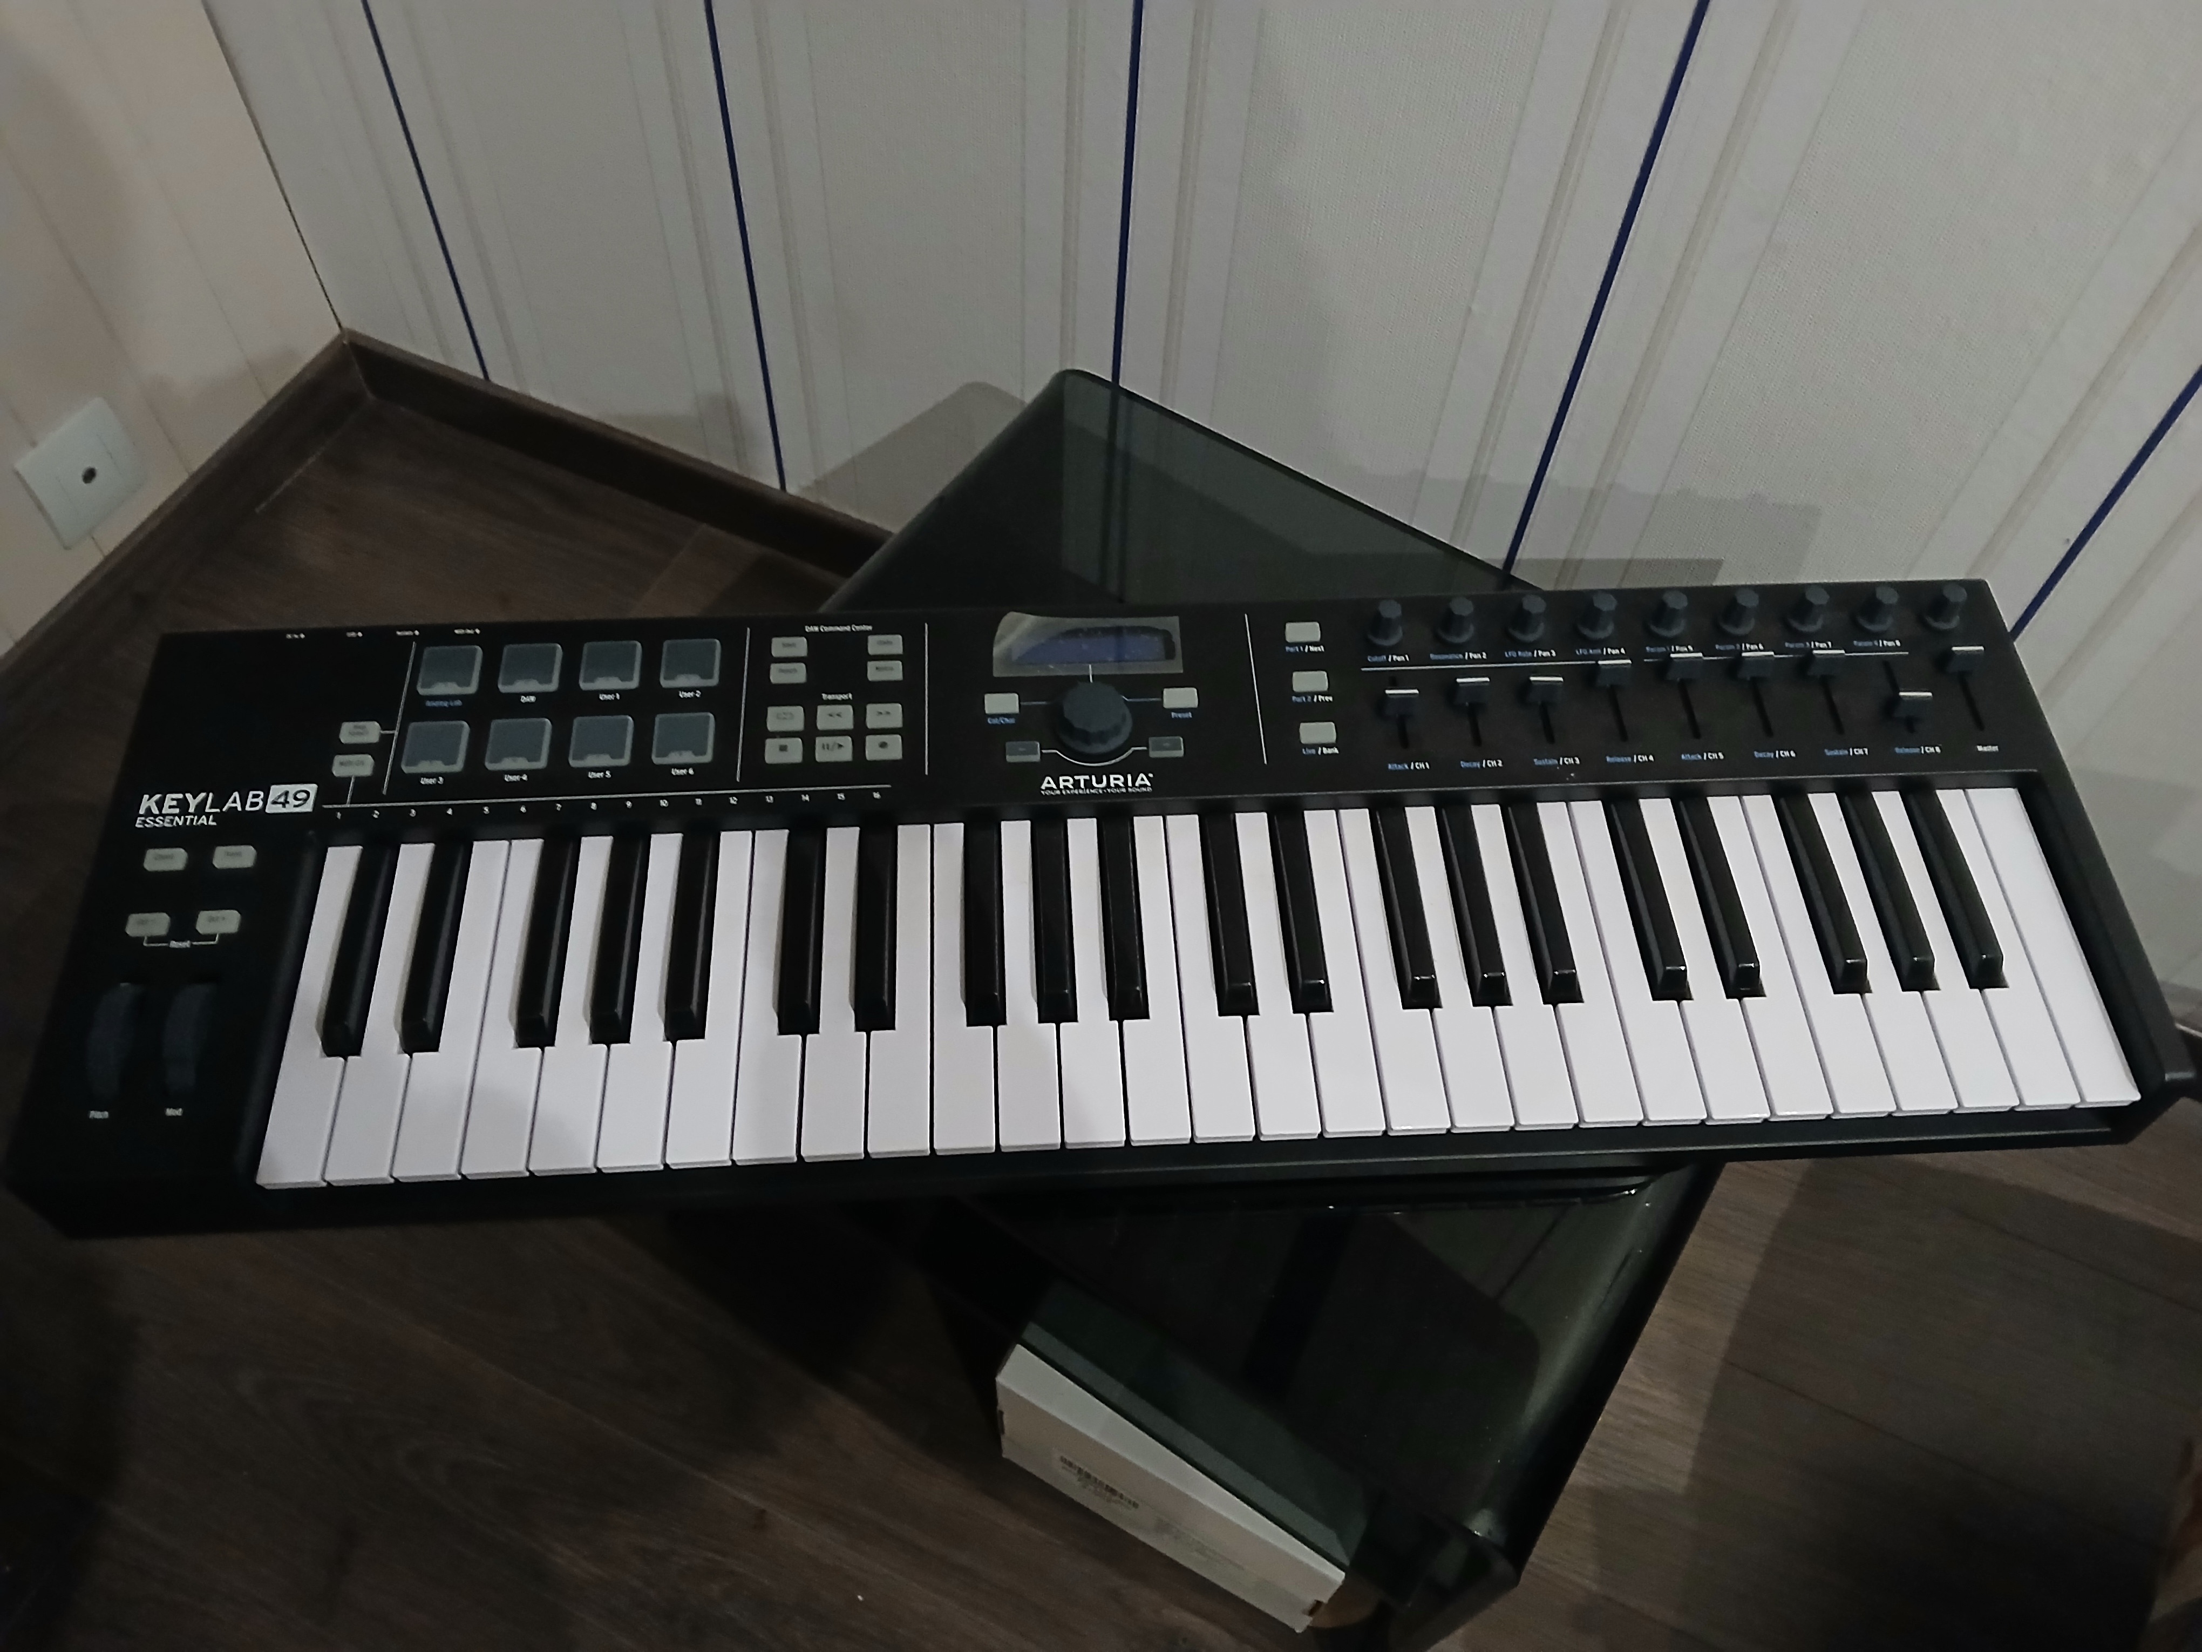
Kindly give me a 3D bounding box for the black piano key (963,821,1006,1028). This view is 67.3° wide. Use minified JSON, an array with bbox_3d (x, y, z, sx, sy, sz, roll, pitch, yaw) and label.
[{"bbox_3d":[-0.044,0.035,0.633,0.014,0.011,0.089,-2,58,-3],"label":"black piano key"}]

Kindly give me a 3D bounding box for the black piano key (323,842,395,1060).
[{"bbox_3d":[-0.278,0.042,0.622,0.014,0.011,0.089,-2,59,-3],"label":"black piano key"}]

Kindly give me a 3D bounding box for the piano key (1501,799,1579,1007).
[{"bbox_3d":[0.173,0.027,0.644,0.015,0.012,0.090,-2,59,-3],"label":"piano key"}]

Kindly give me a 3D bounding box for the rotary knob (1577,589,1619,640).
[{"bbox_3d":[0.211,-0.089,0.697,0.015,0.015,0.015,-2,59,-3],"label":"rotary knob"}]

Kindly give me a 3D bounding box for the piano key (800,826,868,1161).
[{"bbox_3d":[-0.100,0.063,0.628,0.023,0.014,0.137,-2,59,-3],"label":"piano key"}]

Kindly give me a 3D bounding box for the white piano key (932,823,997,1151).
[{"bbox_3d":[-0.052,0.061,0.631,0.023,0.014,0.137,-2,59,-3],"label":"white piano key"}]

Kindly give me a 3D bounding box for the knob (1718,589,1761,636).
[{"bbox_3d":[0.271,-0.091,0.698,0.015,0.017,0.015,-2,59,-3],"label":"knob"}]

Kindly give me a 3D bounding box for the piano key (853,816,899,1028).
[{"bbox_3d":[-0.085,0.035,0.631,0.014,0.011,0.089,-2,59,-3],"label":"piano key"}]

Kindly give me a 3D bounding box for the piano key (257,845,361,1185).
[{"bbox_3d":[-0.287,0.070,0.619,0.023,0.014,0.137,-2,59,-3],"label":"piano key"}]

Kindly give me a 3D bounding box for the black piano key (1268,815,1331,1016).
[{"bbox_3d":[0.078,0.030,0.640,0.014,0.012,0.089,-2,59,-3],"label":"black piano key"}]

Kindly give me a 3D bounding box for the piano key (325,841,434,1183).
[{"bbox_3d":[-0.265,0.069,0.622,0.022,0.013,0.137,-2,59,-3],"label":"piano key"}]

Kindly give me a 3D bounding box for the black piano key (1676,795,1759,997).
[{"bbox_3d":[0.243,0.024,0.647,0.014,0.011,0.089,-2,59,-3],"label":"black piano key"}]

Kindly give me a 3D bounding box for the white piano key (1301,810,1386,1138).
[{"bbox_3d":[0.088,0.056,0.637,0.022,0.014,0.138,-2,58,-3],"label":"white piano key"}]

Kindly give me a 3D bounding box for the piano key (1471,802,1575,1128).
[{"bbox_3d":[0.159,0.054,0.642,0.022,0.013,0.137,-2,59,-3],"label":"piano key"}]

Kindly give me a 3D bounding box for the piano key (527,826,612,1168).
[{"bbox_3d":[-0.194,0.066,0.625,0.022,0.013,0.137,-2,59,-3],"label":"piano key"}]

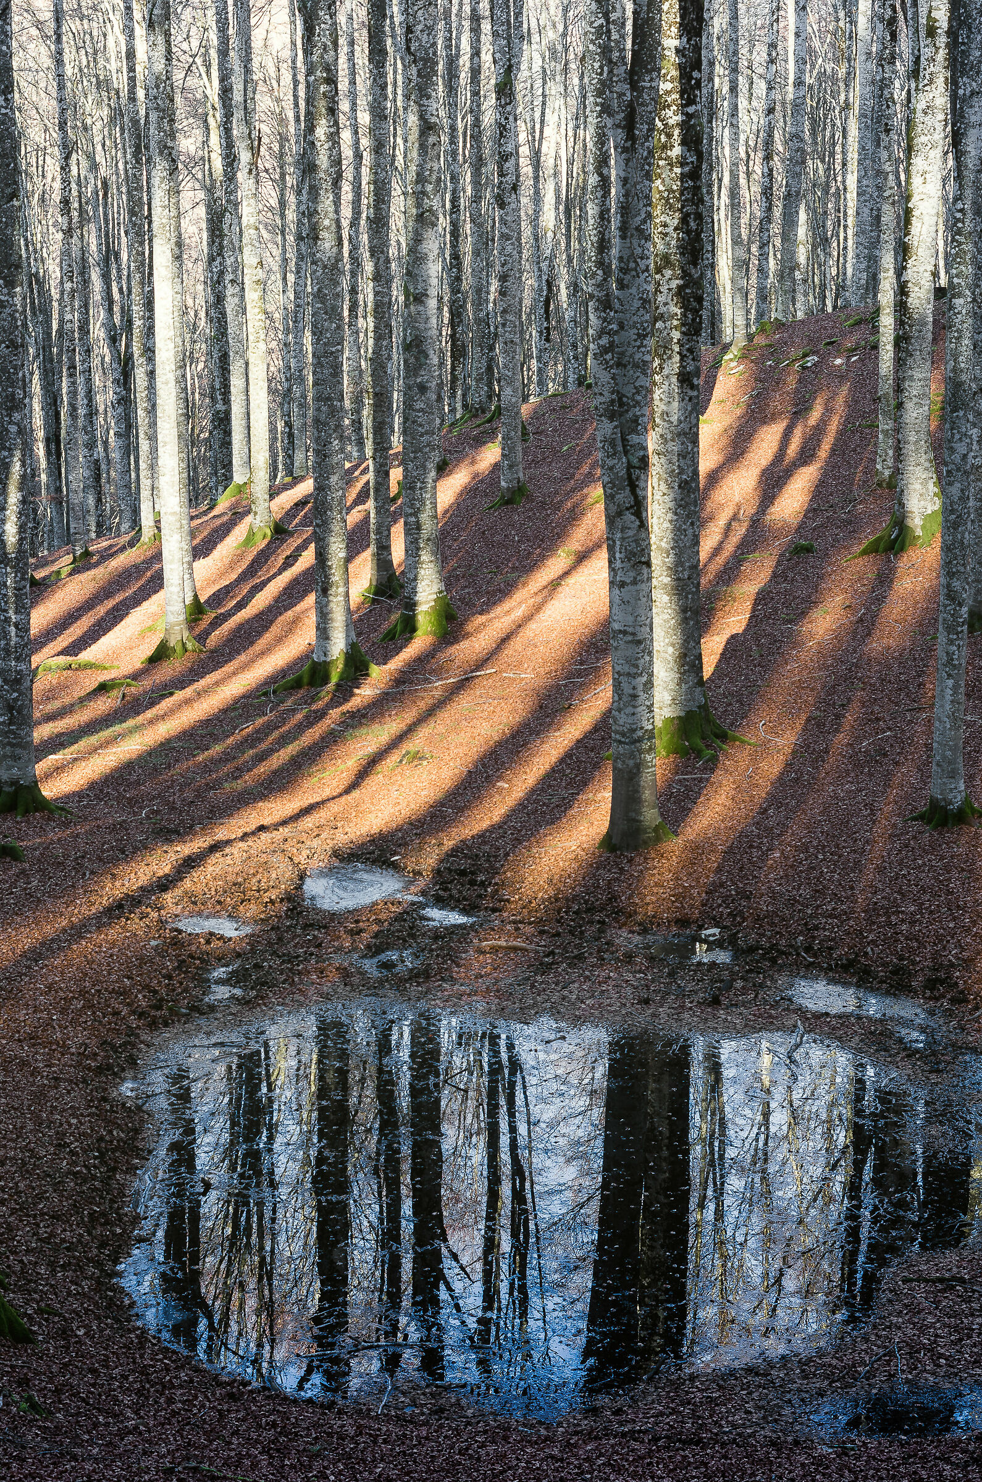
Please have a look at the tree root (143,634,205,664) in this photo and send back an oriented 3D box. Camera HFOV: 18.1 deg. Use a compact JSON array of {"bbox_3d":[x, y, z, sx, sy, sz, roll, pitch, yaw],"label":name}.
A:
[{"bbox_3d":[-4.260,-1.238,41.448,0.841,0.275,0.750,-1,12,-6],"label":"tree root"}]

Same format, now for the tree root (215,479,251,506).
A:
[{"bbox_3d":[-5.245,-5.077,63.000,0.800,0.500,0.720,0,10,0],"label":"tree root"}]

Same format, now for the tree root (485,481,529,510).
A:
[{"bbox_3d":[0.327,-4.779,60.000,0.860,0.500,0.720,0,10,0],"label":"tree root"}]

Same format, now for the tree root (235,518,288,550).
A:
[{"bbox_3d":[-4.380,-3.979,59.000,1.000,0.520,0.850,0,10,0],"label":"tree root"}]

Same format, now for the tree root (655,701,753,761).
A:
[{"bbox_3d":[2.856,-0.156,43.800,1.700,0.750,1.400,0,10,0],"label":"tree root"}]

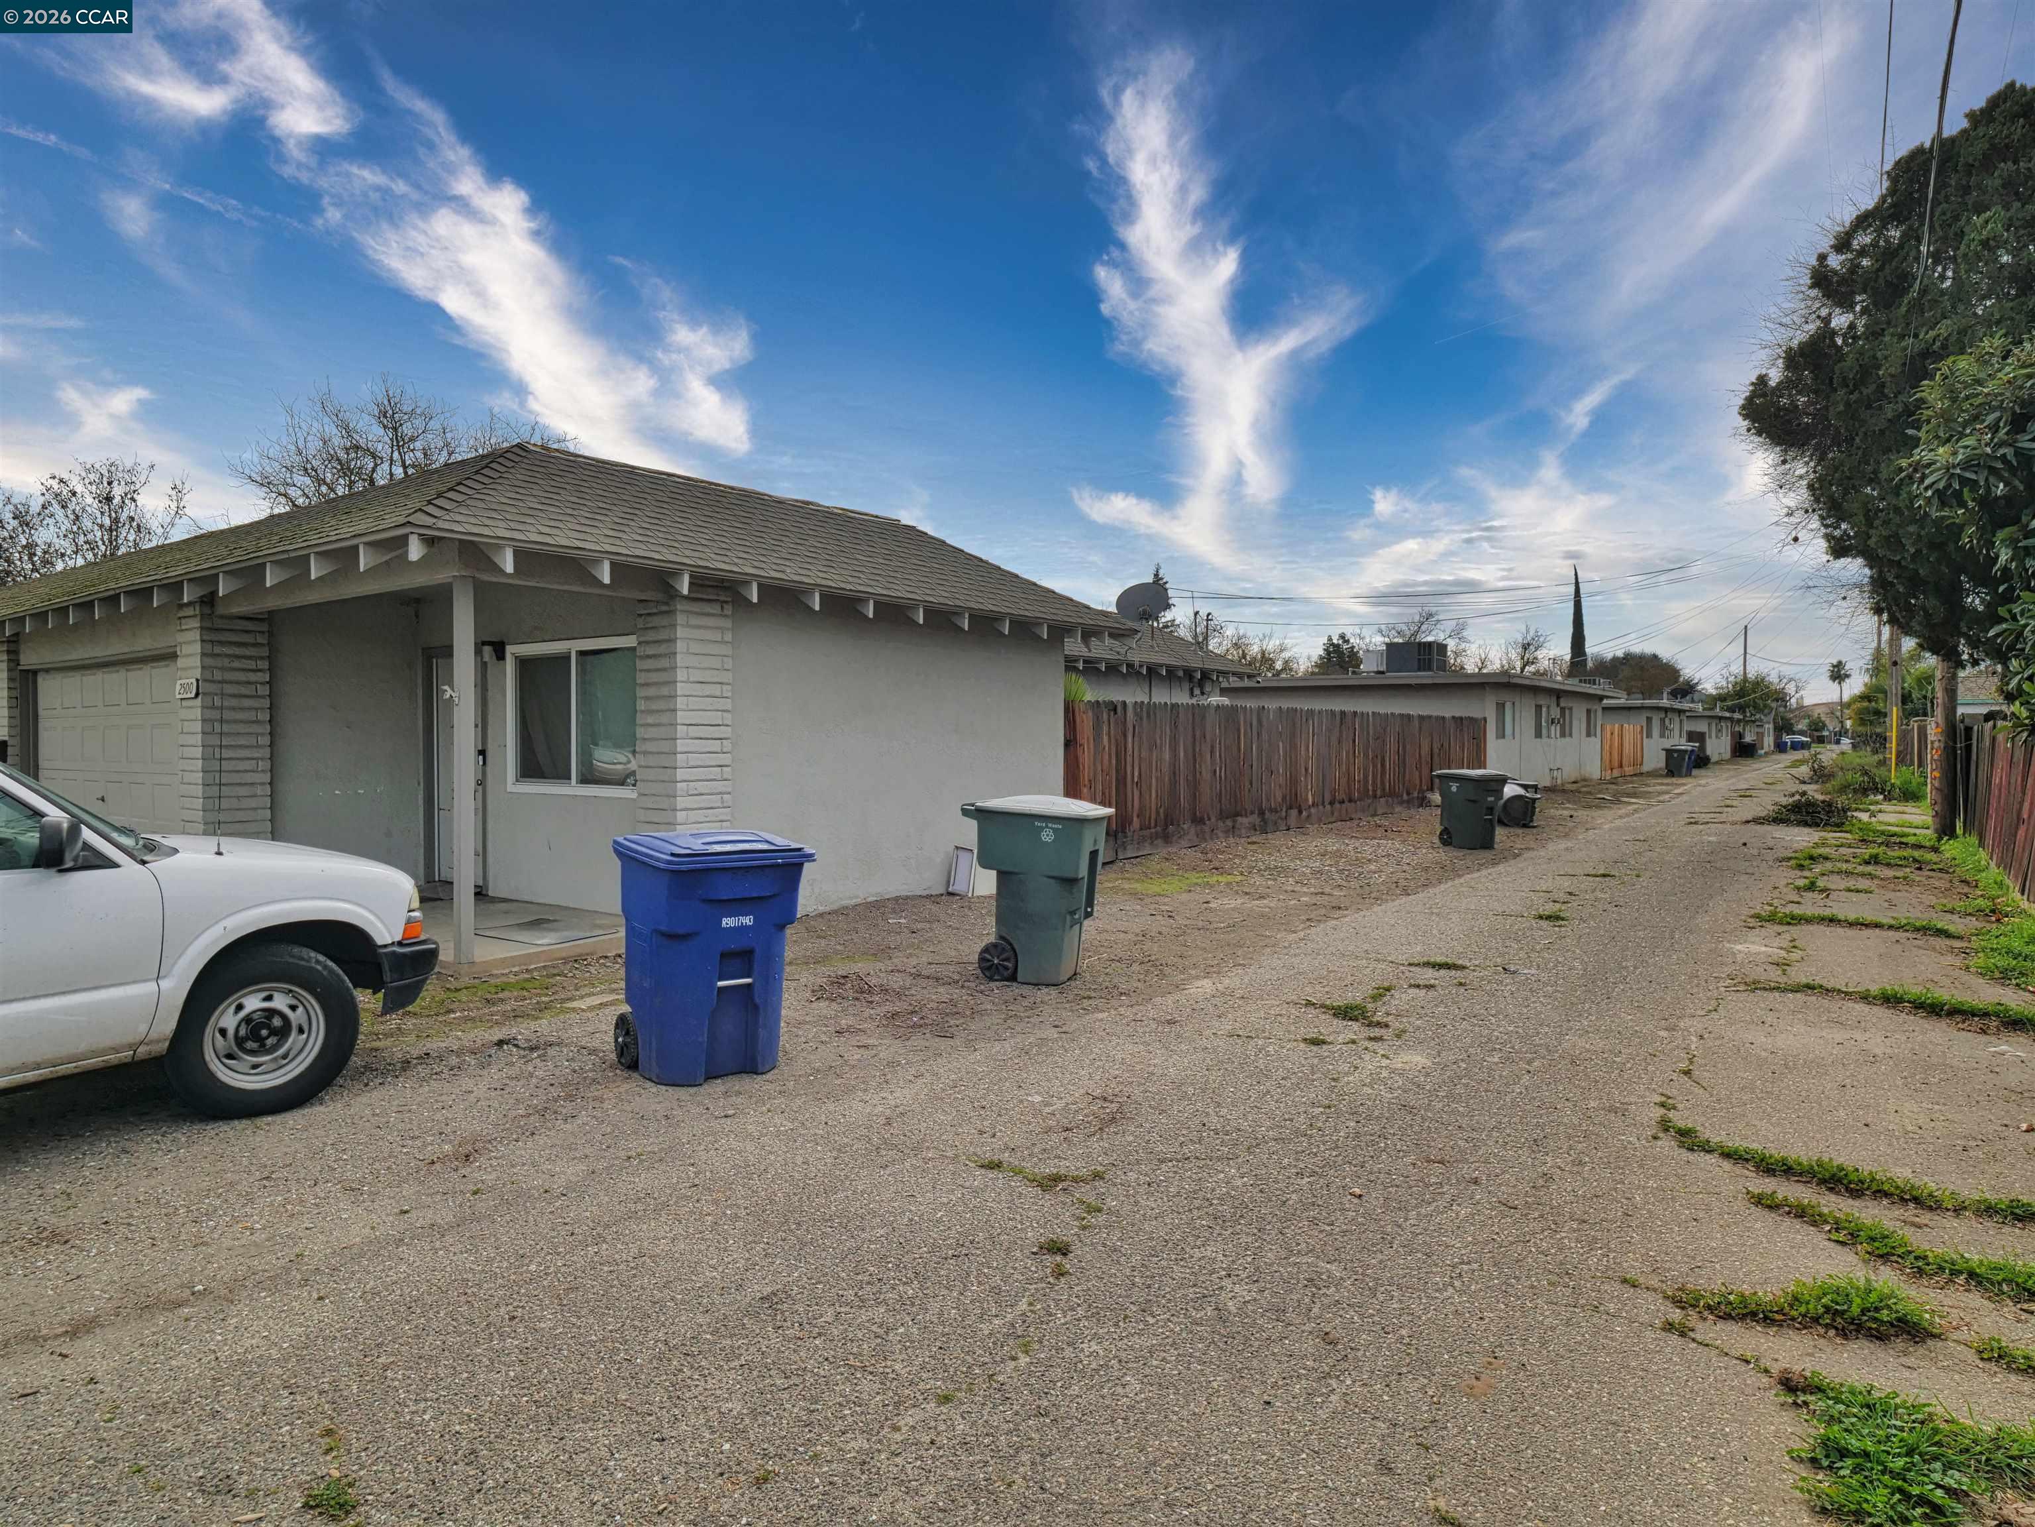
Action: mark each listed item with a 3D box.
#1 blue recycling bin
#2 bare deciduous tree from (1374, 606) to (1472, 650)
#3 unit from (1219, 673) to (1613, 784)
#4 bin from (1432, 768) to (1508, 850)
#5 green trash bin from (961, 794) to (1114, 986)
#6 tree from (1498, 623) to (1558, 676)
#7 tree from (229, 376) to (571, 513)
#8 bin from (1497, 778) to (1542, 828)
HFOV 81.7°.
[{"bbox_3d":[-1.489,0.891,5.718,0.710,1.070,0.840,-1,2,-33],"label":"blue recycling bin"},{"bbox_3d":[22.458,-4.387,65.000,6.000,8.542,6.000,1,2,36],"label":"bare deciduous tree"},{"bbox_3d":[12.787,-0.914,38.416,9.800,3.000,16.300,1,2,36],"label":"unit"},{"bbox_3d":[6.540,0.660,16.960,0.670,1.070,0.830,-1,2,-30],"label":"bin"},{"bbox_3d":[0.135,0.769,7.333,0.820,1.060,0.660,1,2,21],"label":"green trash bin"},{"bbox_3d":[31.302,-4.459,72.000,5.000,8.316,5.000,1,2,36],"label":"tree"},{"bbox_3d":[-13.659,-3.824,26.000,7.500,9.475,7.500,0,2,0],"label":"tree"},{"bbox_3d":[8.921,0.714,20.900,0.680,0.870,0.760,-1,2,-35],"label":"bin"}]

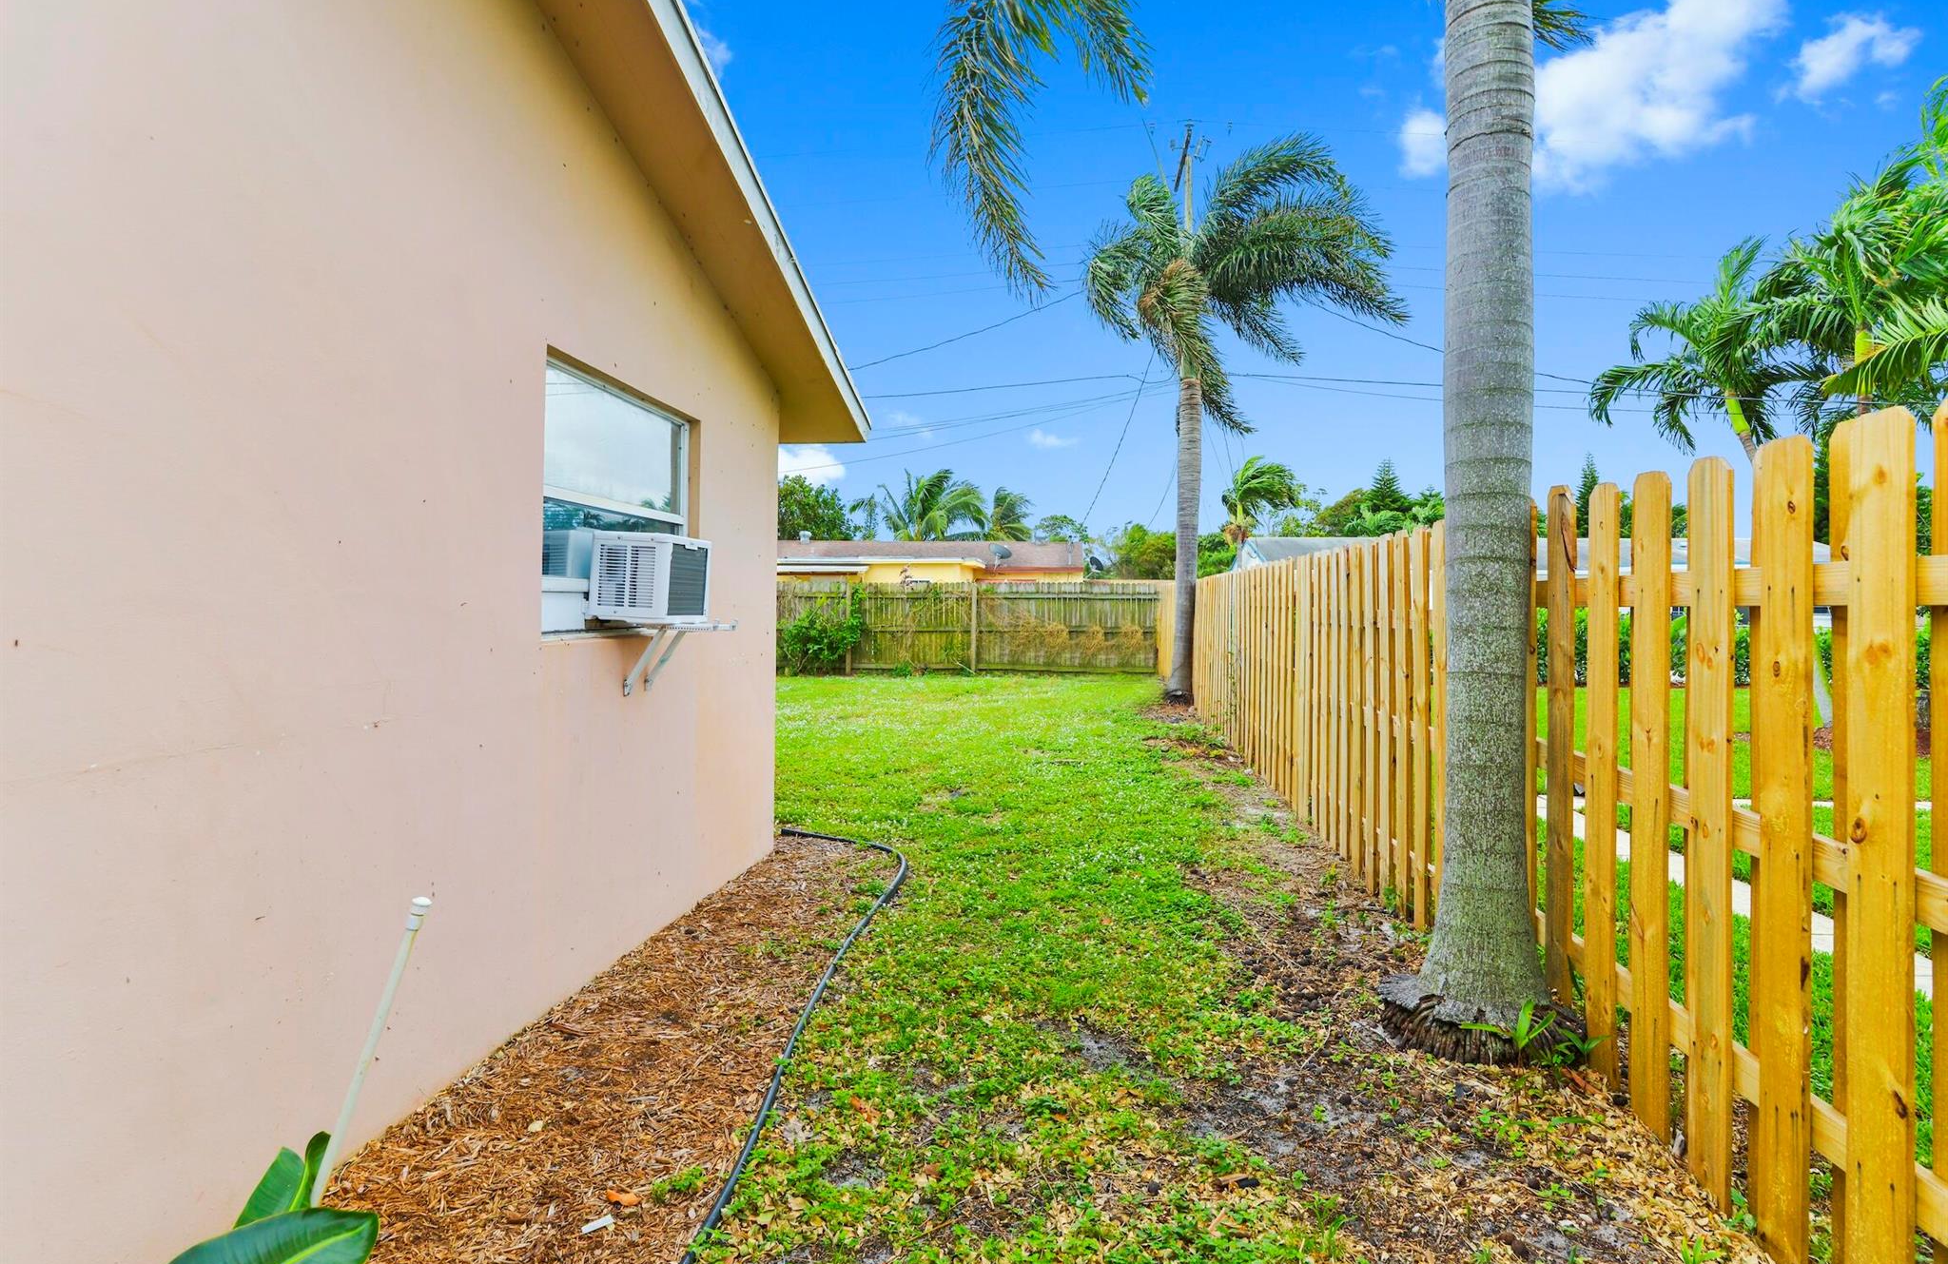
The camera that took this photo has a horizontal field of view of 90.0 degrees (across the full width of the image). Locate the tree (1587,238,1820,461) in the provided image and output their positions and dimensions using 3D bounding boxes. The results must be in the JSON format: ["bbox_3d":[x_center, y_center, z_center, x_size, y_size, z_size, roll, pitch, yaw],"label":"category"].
[{"bbox_3d":[9.111,-1.853,12.100,2.700,6.070,2.600,1,1,0],"label":"tree"}]

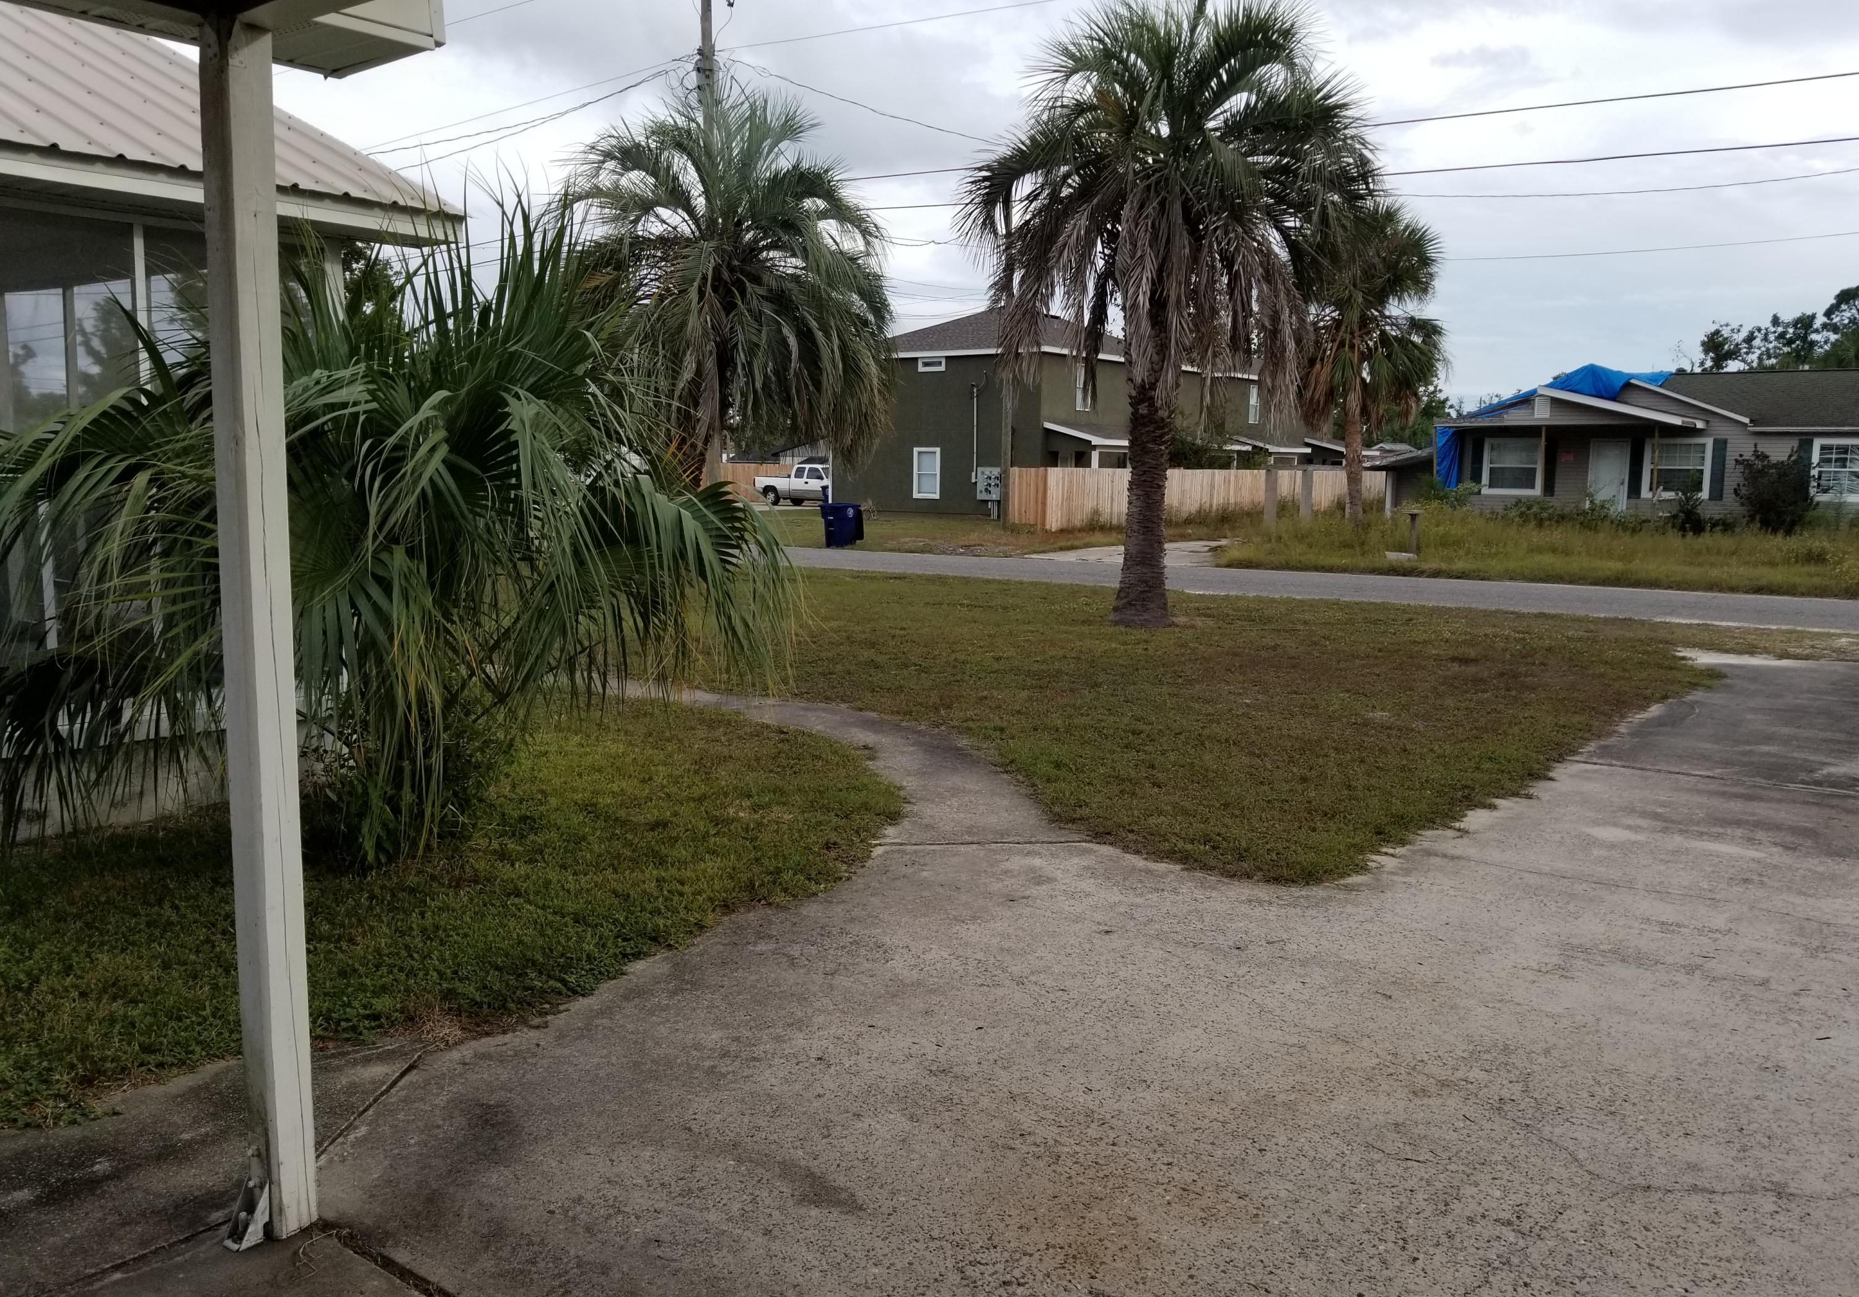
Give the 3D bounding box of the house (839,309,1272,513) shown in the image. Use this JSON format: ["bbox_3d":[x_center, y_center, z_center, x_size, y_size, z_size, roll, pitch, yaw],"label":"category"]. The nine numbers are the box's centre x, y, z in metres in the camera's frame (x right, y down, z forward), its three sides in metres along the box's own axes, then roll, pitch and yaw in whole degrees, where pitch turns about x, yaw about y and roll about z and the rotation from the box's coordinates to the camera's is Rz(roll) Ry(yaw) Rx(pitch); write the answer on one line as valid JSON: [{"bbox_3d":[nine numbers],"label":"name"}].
[{"bbox_3d":[8.644,-9.922,60.406,12.138,7.850,26.593,7,9,38],"label":"house"}]

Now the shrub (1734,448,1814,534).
[{"bbox_3d":[21.830,-3.986,35.852,2.059,2.262,1.957,7,9,38],"label":"shrub"}]

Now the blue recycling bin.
[{"bbox_3d":[-2.050,-2.903,32.632,0.800,1.040,0.670,-4,9,-35],"label":"blue recycling bin"}]

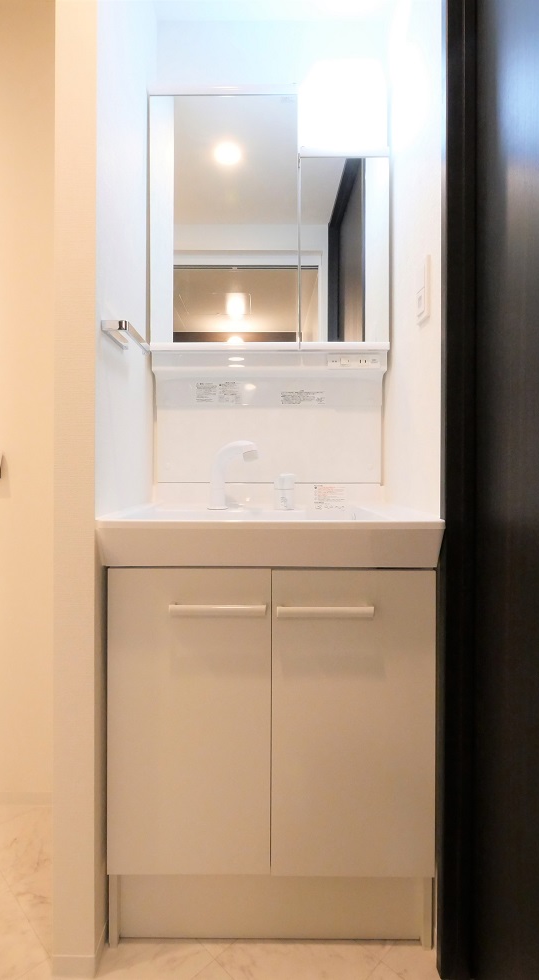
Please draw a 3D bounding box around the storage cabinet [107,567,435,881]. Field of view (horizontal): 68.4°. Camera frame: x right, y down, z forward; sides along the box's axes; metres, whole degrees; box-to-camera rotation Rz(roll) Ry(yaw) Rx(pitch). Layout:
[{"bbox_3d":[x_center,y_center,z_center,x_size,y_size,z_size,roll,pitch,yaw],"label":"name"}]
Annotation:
[{"bbox_3d":[0.003,0.423,0.882,0.595,0.570,0.355,0,0,0],"label":"storage cabinet"}]

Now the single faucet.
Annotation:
[{"bbox_3d":[-0.083,-0.031,0.910,0.150,0.160,0.052,0,0,44],"label":"single faucet"}]

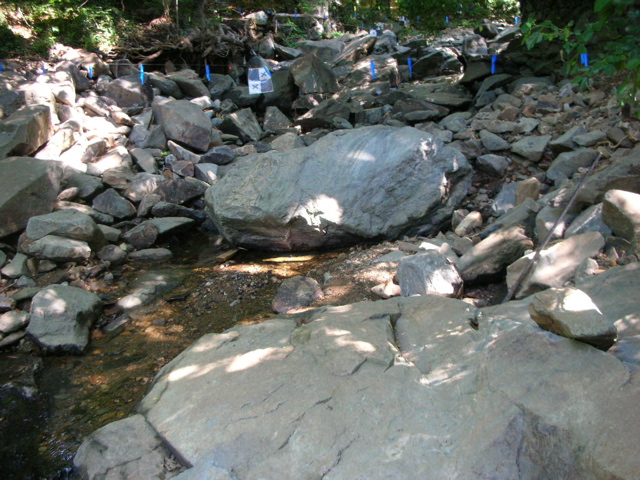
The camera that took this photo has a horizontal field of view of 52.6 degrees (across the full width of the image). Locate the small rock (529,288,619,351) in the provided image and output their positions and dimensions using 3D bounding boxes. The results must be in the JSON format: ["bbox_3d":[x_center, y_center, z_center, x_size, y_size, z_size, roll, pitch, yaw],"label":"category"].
[{"bbox_3d":[1.012,0.312,2.600,0.321,0.199,0.240,9,22,23],"label":"small rock"}]

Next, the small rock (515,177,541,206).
[{"bbox_3d":[1.379,-0.319,4.300,0.155,0.170,0.130,-2,20,0],"label":"small rock"}]

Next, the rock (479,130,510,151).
[{"bbox_3d":[1.832,-1.046,6.800,0.321,0.189,0.250,4,20,11],"label":"rock"}]

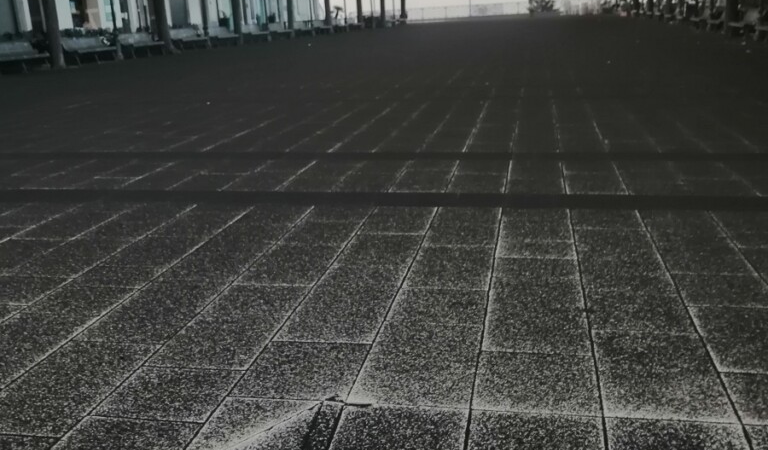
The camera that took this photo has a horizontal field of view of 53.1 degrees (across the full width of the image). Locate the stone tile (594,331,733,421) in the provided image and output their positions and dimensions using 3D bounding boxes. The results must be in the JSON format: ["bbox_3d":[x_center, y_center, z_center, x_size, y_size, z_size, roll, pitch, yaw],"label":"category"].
[{"bbox_3d":[0.933,0.521,2.635,0.389,0.050,0.645,0,16,11],"label":"stone tile"}]

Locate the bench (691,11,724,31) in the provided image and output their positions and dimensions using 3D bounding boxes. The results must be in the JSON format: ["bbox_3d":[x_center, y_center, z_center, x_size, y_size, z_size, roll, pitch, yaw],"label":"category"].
[{"bbox_3d":[11.962,-7.611,28.547,0.650,0.820,1.900,0,16,11],"label":"bench"}]

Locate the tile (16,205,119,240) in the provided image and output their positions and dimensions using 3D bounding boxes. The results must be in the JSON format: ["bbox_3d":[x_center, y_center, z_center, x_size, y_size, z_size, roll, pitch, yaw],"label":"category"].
[{"bbox_3d":[-2.050,0.005,5.108,0.445,0.040,0.740,0,16,11],"label":"tile"}]

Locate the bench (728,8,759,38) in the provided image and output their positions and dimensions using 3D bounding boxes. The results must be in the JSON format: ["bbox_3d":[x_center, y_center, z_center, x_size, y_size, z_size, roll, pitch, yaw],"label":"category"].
[{"bbox_3d":[10.230,-5.745,21.866,0.600,0.800,2.000,0,16,11],"label":"bench"}]

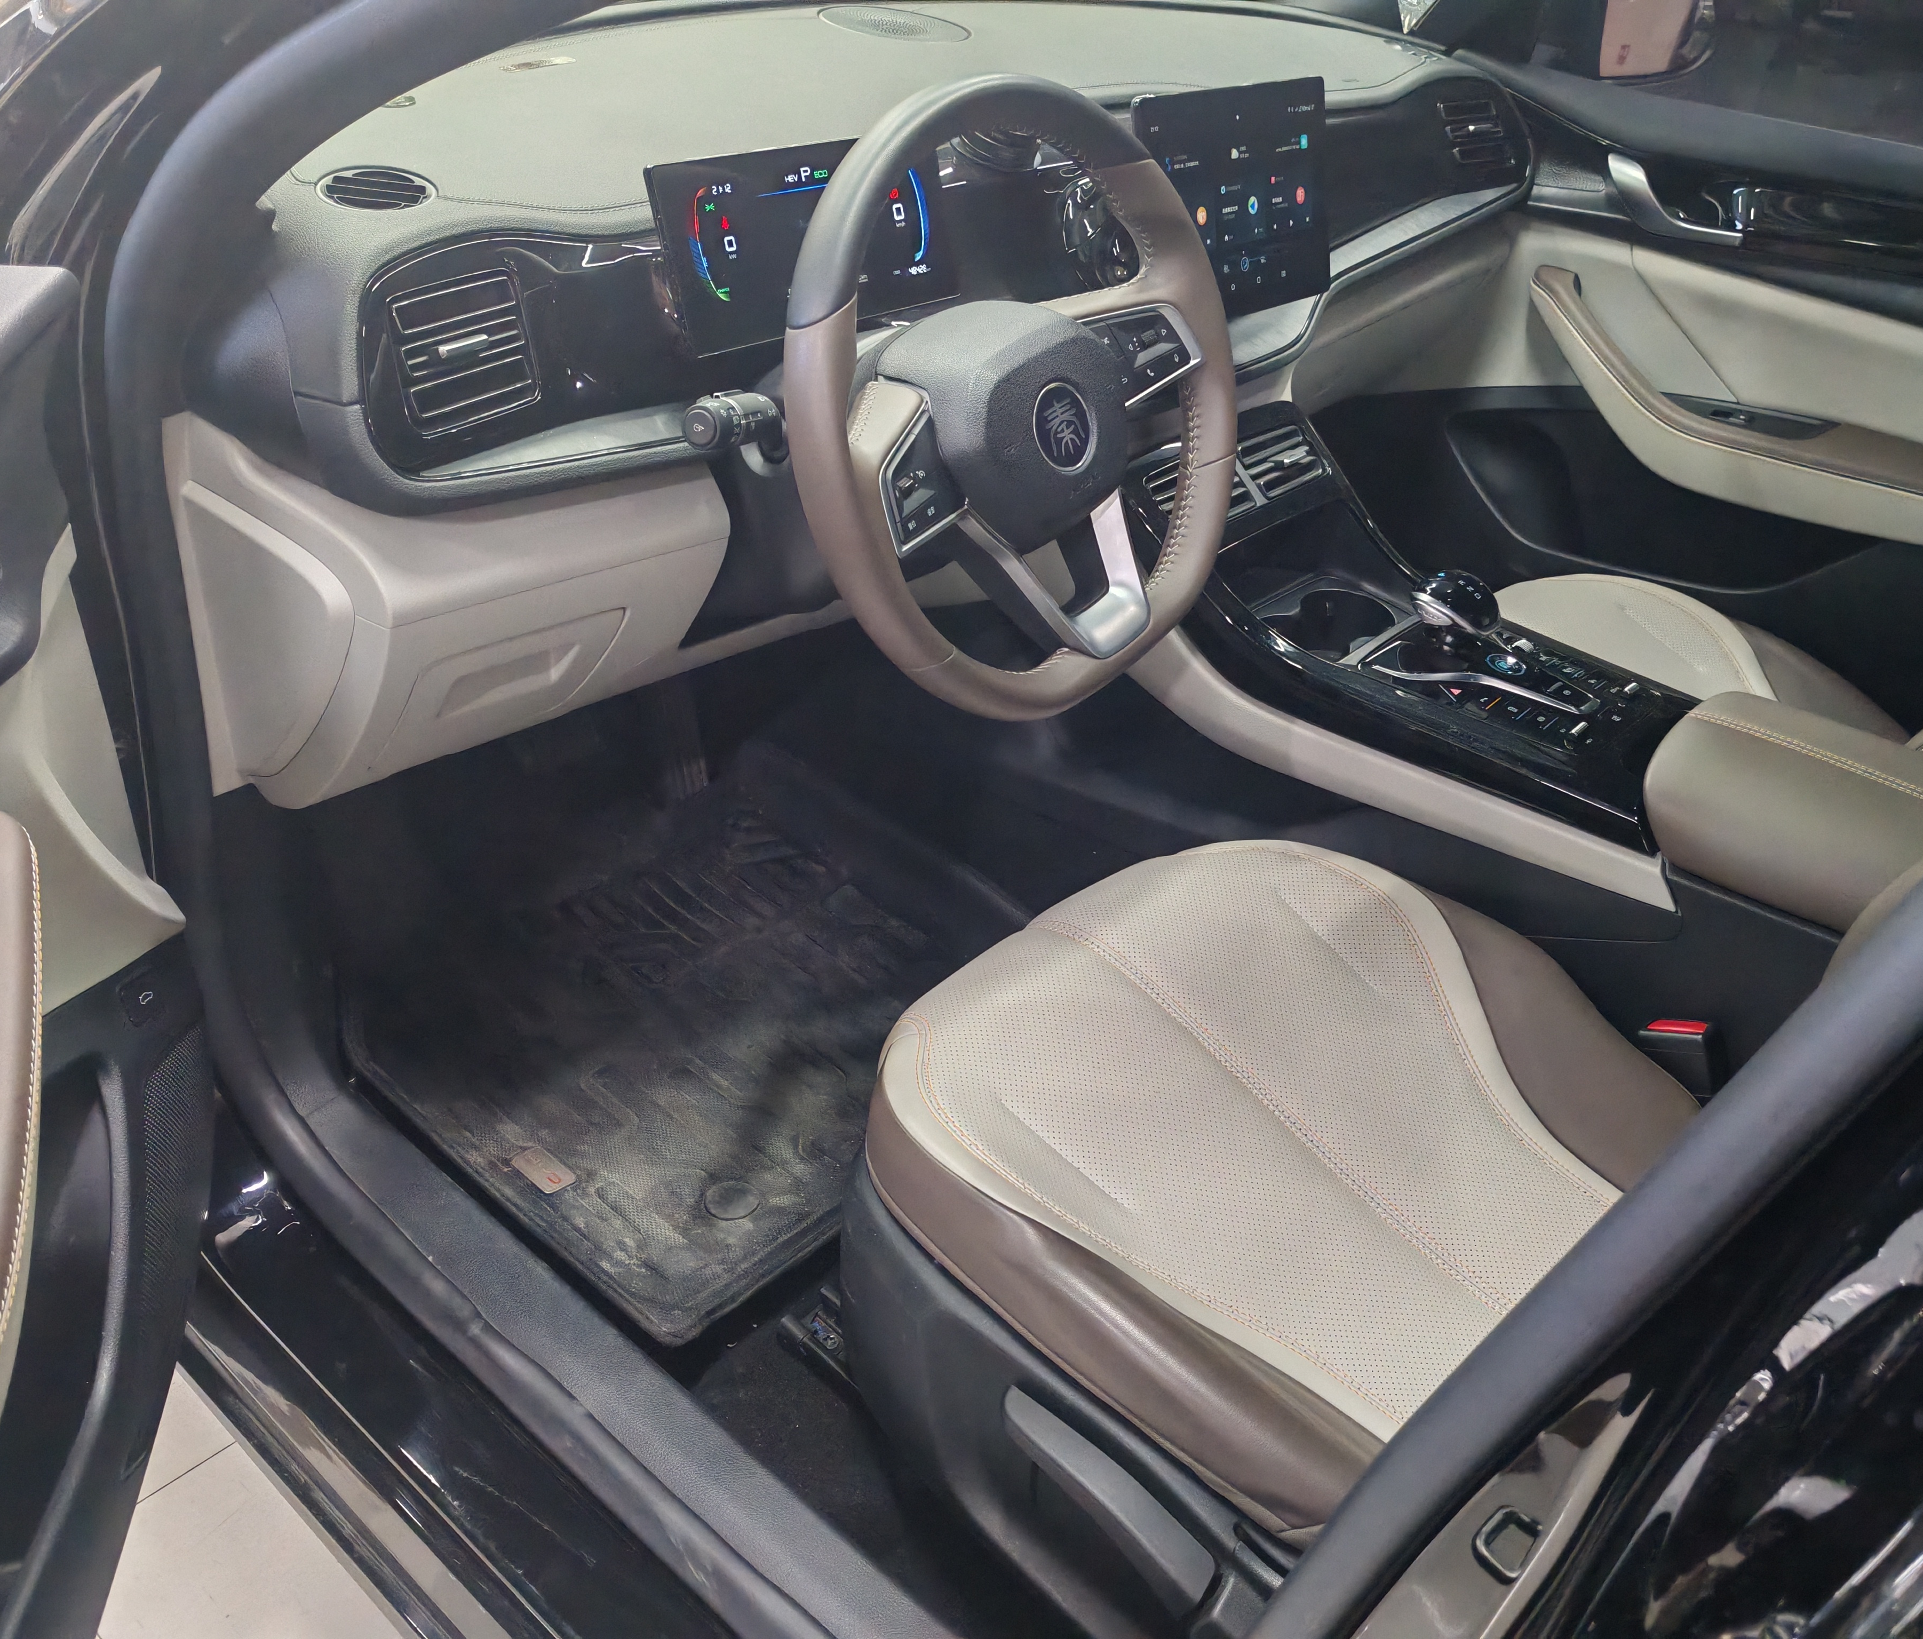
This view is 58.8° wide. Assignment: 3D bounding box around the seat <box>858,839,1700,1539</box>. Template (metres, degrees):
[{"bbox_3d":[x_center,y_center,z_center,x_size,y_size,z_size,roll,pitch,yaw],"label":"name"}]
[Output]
[{"bbox_3d":[0.226,0.220,1.096,0.495,0.172,0.532,28,39,32],"label":"seat"}]

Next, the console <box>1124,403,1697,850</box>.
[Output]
[{"bbox_3d":[0.368,-0.161,1.326,0.490,0.195,0.240,28,39,32],"label":"console"}]

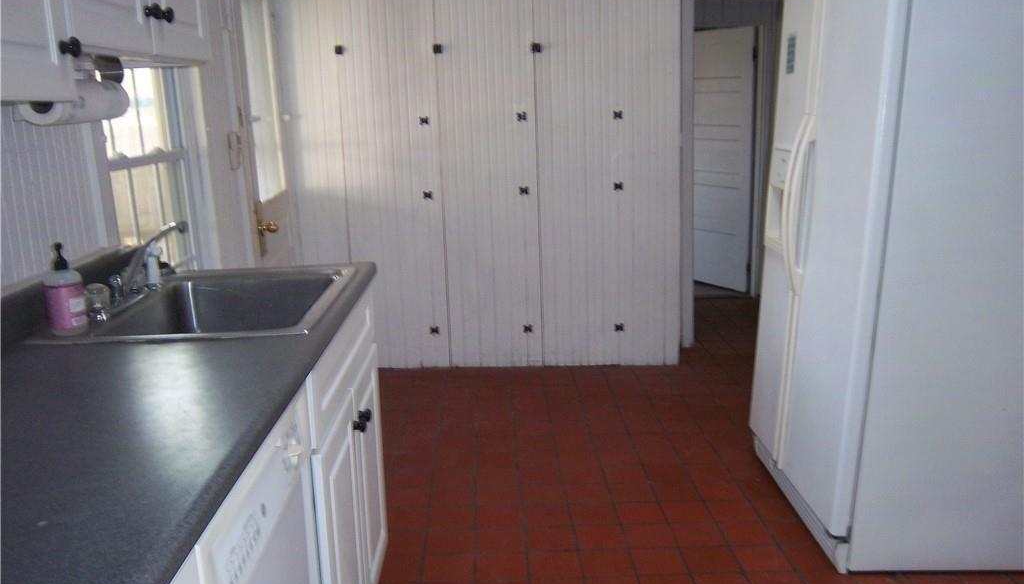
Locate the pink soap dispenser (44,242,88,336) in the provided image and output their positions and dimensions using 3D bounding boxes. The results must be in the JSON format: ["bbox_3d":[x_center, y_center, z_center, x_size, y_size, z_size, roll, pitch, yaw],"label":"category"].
[{"bbox_3d":[-0.941,-0.010,1.744,0.074,0.192,0.066,-6,14,-18],"label":"pink soap dispenser"}]

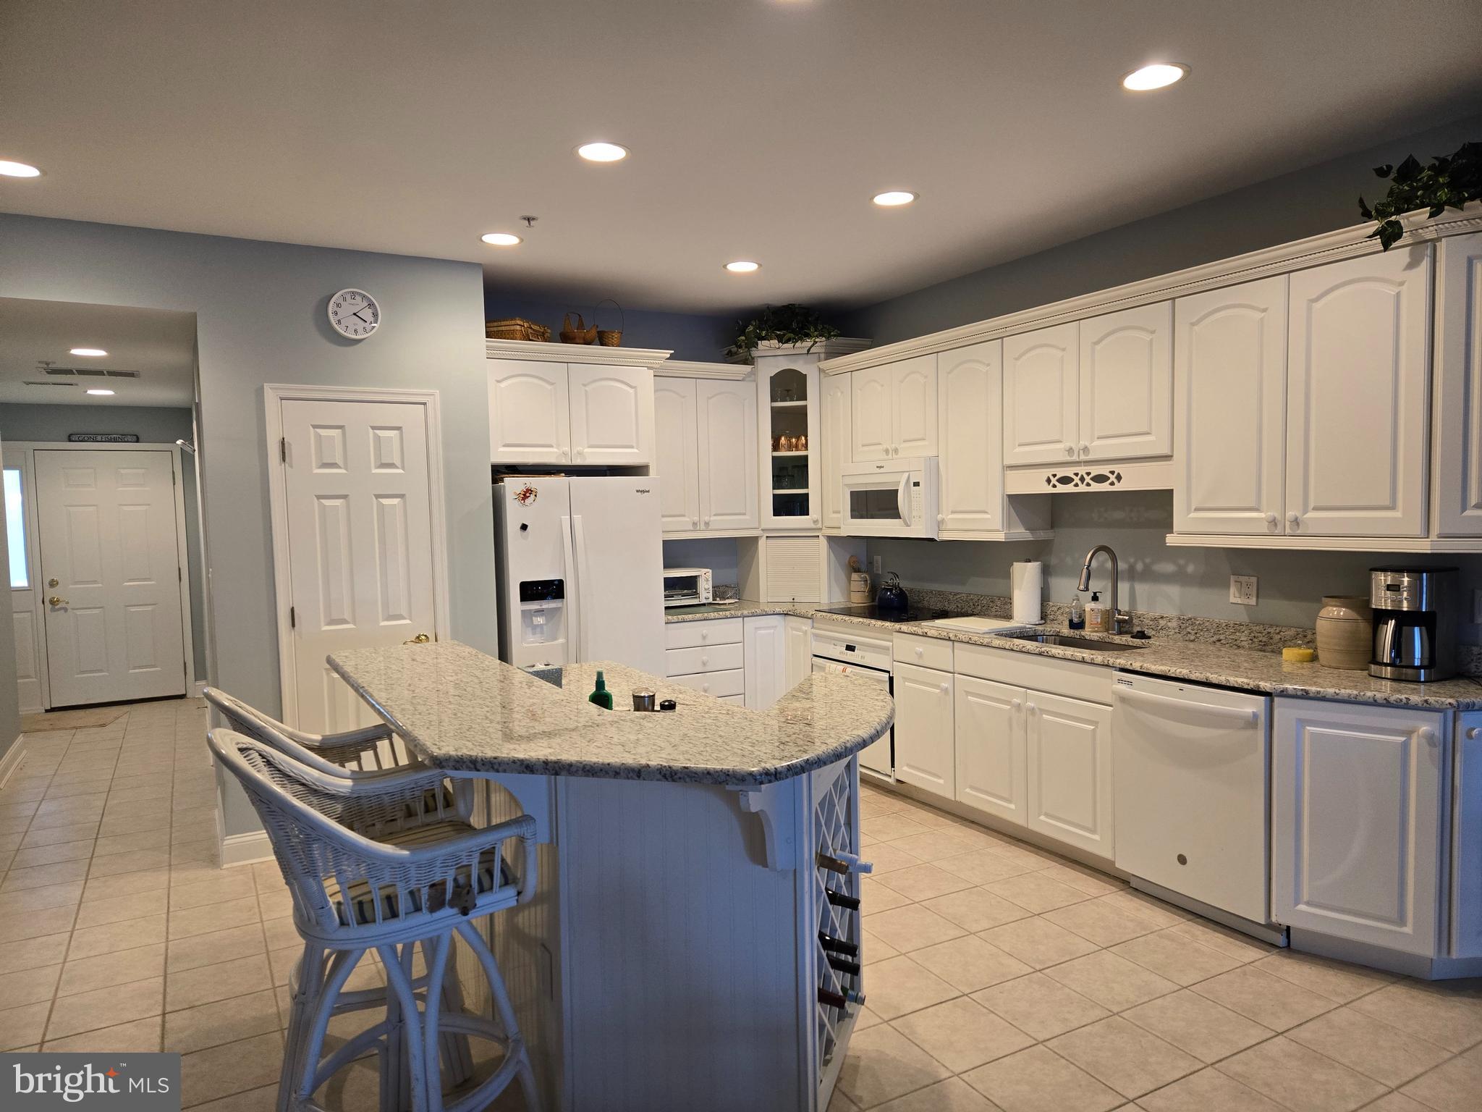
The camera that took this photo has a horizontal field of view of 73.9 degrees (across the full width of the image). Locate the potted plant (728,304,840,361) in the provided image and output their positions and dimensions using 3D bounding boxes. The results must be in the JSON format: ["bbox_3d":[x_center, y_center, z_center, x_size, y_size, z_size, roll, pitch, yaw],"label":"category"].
[{"bbox_3d":[0.268,-1.397,6.170,0.670,0.340,0.450,0,3,16],"label":"potted plant"}]

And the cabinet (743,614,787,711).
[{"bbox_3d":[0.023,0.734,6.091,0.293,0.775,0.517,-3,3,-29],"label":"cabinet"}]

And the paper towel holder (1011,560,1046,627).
[{"bbox_3d":[1.419,0.172,4.864,0.165,0.315,0.165,-3,3,-29],"label":"paper towel holder"}]

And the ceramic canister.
[{"bbox_3d":[2.146,0.265,3.458,0.210,0.242,0.210,-3,3,-29],"label":"ceramic canister"}]

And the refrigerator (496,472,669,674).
[{"bbox_3d":[-0.961,0.433,5.381,0.833,1.687,0.850,-3,3,-30],"label":"refrigerator"}]

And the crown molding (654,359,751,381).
[{"bbox_3d":[-0.258,-1.098,5.870,0.730,0.094,0.078,-3,3,-29],"label":"crown molding"}]

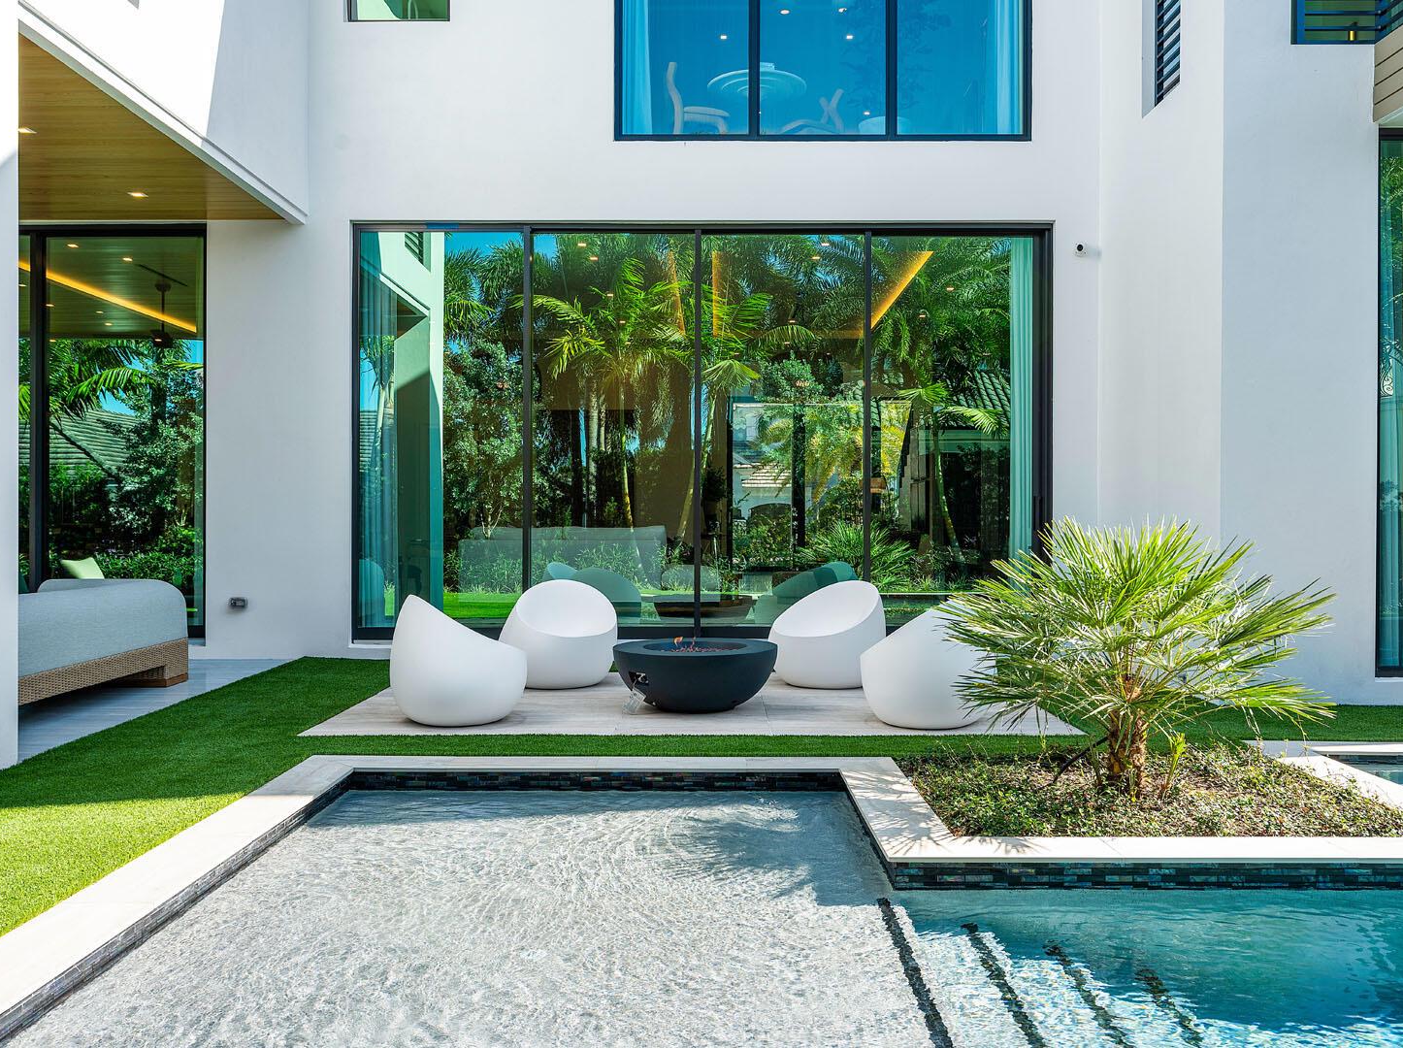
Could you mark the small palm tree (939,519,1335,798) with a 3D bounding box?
[{"bbox_3d":[1.902,0.585,5.150,1.680,1.200,1.500,0,0,1],"label":"small palm tree"}]

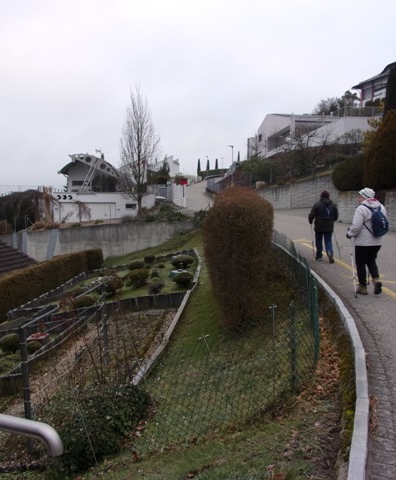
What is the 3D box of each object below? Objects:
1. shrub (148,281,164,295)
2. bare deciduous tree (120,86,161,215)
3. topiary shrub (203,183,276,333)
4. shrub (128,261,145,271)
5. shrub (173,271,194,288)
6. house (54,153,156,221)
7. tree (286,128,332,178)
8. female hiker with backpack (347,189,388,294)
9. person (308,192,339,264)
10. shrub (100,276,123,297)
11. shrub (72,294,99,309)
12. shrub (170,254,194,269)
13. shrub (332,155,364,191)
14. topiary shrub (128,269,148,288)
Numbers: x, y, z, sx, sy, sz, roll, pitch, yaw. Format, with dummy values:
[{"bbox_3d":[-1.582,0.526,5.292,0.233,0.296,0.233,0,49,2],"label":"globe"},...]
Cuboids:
[{"bbox_3d":[-1.167,1.336,13.000,0.450,0.410,0.430,0,5,0],"label":"shrub"},{"bbox_3d":[-5.442,-8.373,43.000,3.900,11.680,3.800,1,4,0],"label":"bare deciduous tree"},{"bbox_3d":[0.719,0.293,8.200,1.280,2.500,1.400,0,5,0],"label":"topiary shrub"},{"bbox_3d":[-2.147,0.911,16.200,0.570,0.361,0.520,1,4,0],"label":"shrub"},{"bbox_3d":[-0.430,1.171,13.700,0.660,0.540,0.660,0,5,0],"label":"shrub"},{"bbox_3d":[-10.207,-5.793,51.000,10.800,7.500,9.000,-1,5,-10],"label":"house"},{"bbox_3d":[6.694,-5.361,28.000,3.000,2.995,2.800,1,4,0],"label":"tree"},{"bbox_3d":[2.685,0.016,7.300,0.520,1.711,0.580,0,4,-15],"label":"female hiker with backpack"},{"bbox_3d":[3.095,-0.333,11.400,0.720,1.760,0.500,0,5,0],"label":"person"},{"bbox_3d":[-2.283,1.208,12.200,0.570,0.558,0.550,1,4,0],"label":"shrub"},{"bbox_3d":[-2.848,1.569,11.700,0.670,0.380,0.620,0,5,0],"label":"shrub"},{"bbox_3d":[-0.520,0.738,15.500,0.800,0.440,0.750,1,4,0],"label":"shrub"},{"bbox_3d":[7.024,-3.140,21.500,1.600,1.661,1.500,1,4,0],"label":"shrub"},{"bbox_3d":[-1.789,1.158,13.900,0.610,0.600,0.610,0,5,0],"label":"topiary shrub"}]

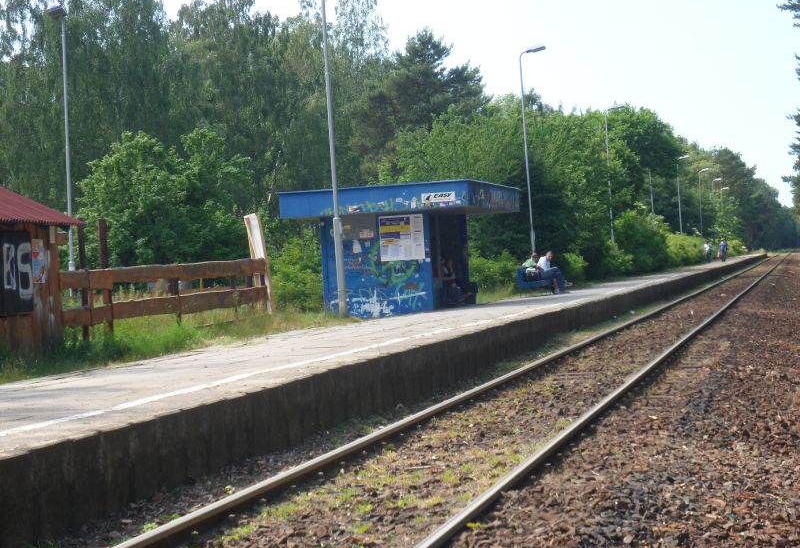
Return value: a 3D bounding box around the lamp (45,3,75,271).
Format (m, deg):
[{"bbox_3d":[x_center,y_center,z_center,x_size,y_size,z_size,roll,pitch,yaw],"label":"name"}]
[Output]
[{"bbox_3d":[-7.834,-2.393,45.945,0.300,7.950,0.850,-3,0,32],"label":"lamp"}]

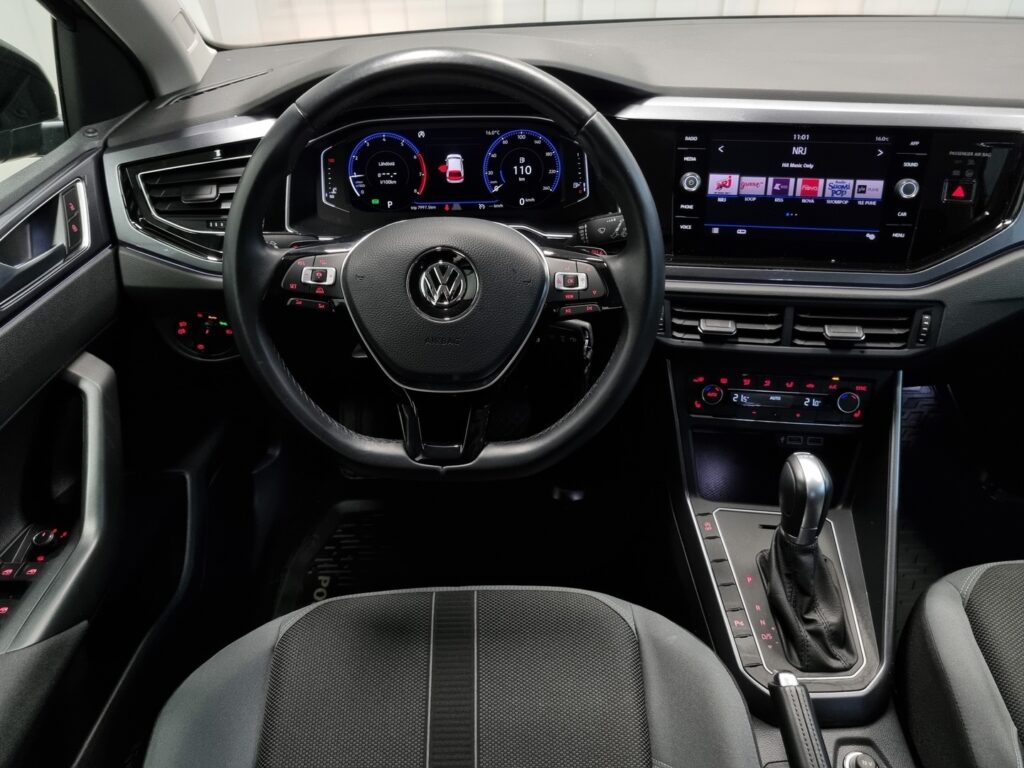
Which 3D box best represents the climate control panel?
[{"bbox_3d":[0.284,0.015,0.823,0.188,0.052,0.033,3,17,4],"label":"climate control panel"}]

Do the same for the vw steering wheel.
[{"bbox_3d":[-0.056,-0.092,0.656,0.370,0.355,0.100,1,15,-2],"label":"vw steering wheel"}]

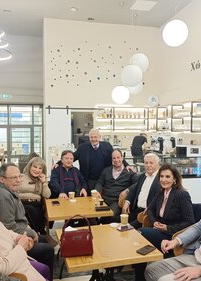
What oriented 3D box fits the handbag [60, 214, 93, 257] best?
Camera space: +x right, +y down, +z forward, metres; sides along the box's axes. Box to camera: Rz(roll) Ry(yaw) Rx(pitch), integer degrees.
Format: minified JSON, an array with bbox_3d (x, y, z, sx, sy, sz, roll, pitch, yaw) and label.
[{"bbox_3d":[-0.167,0.701,2.014,0.235,0.286,0.120,0,2,-3],"label":"handbag"}]

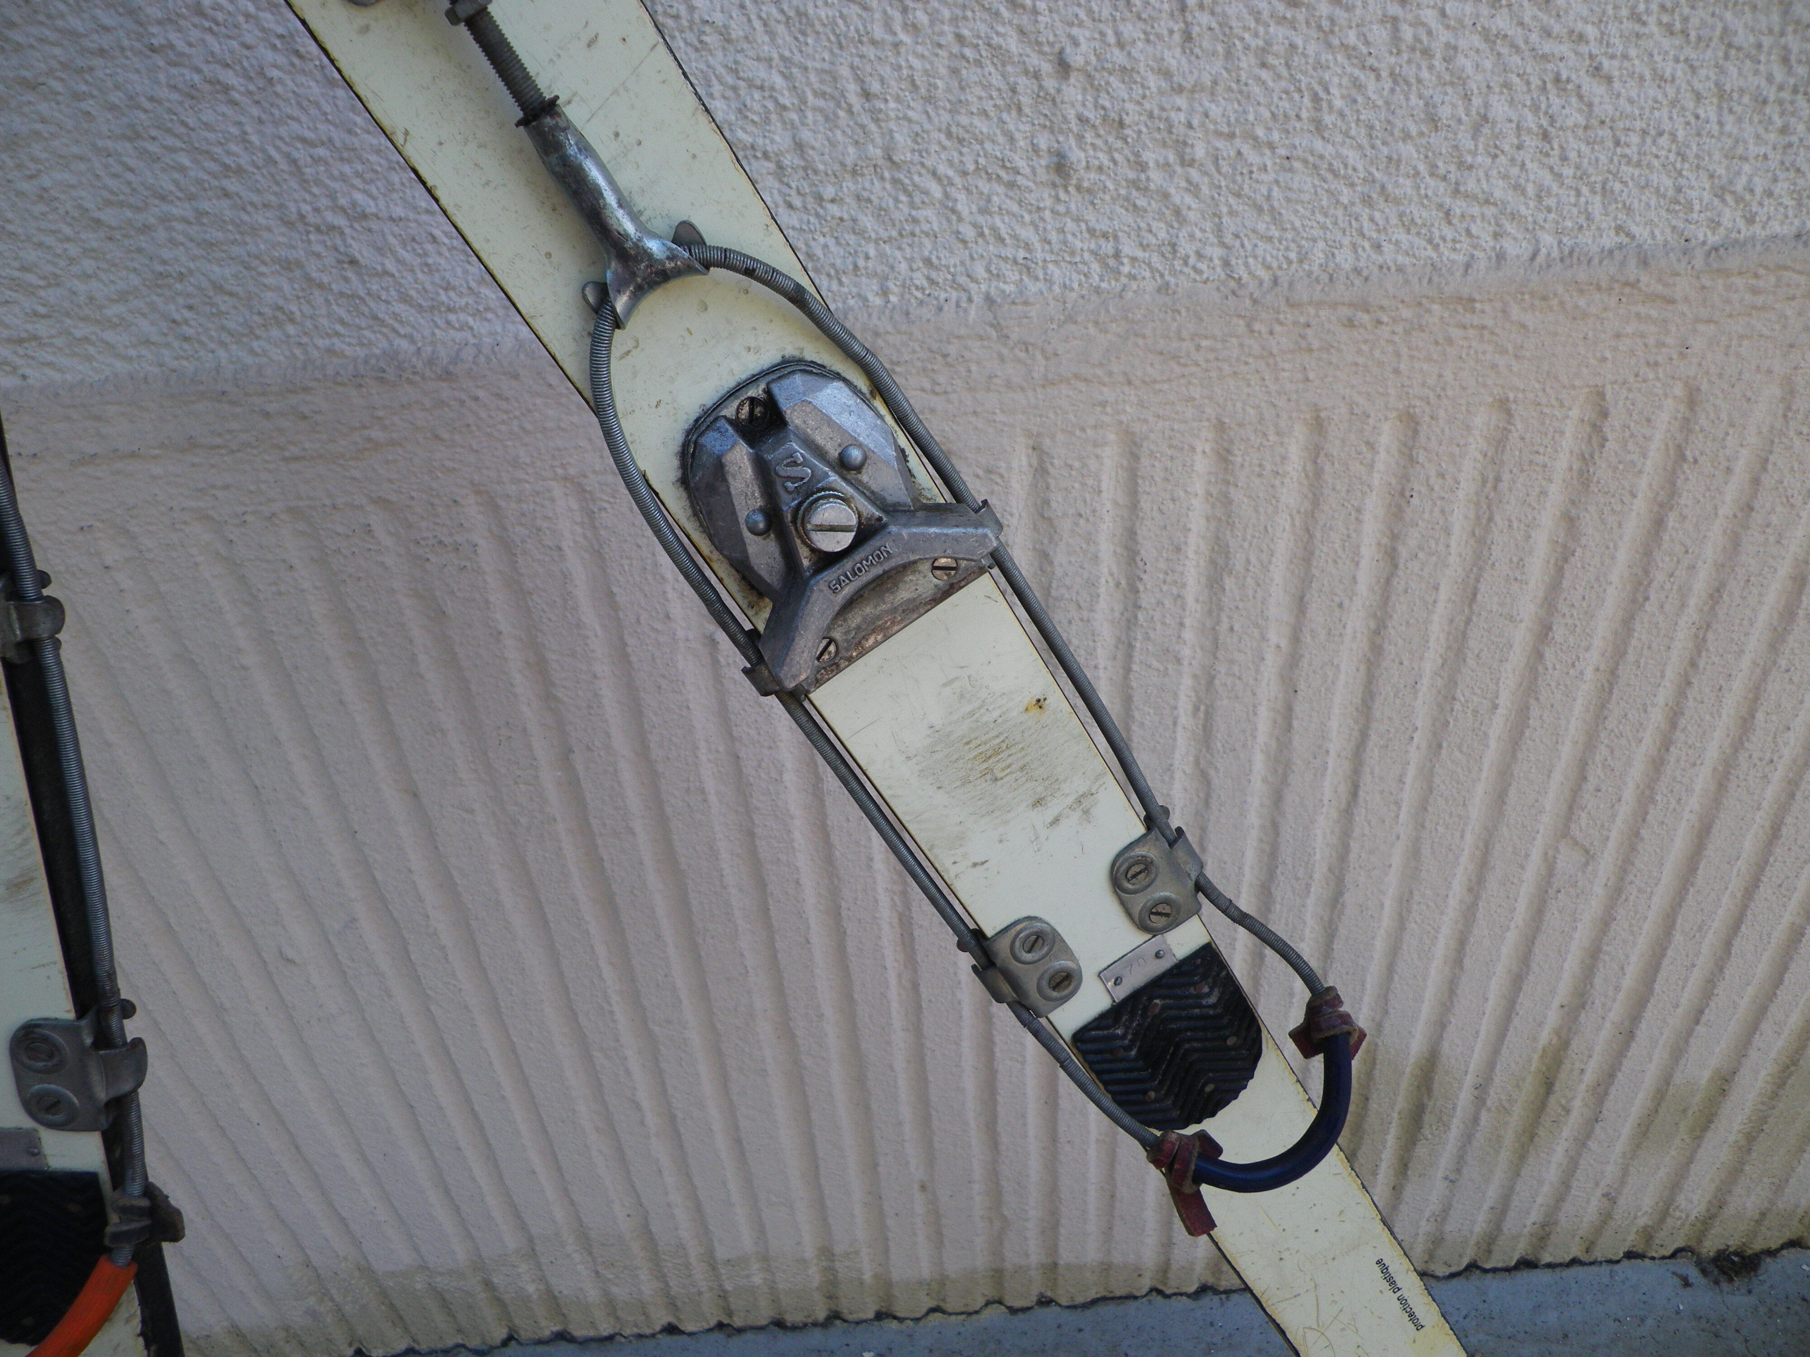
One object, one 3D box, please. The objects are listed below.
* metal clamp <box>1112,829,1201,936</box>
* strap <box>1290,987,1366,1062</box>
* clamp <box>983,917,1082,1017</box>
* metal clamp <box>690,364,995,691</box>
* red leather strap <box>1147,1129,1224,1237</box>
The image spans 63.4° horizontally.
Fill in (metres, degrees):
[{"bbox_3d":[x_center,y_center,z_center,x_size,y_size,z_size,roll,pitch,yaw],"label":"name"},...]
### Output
[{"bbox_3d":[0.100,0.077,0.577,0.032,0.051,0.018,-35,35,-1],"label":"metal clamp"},{"bbox_3d":[0.187,0.151,0.649,0.037,0.043,0.028,-35,35,-1],"label":"strap"},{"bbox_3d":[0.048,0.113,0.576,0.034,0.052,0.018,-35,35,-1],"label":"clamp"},{"bbox_3d":[-0.023,-0.044,0.443,0.095,0.102,0.036,-35,35,-1],"label":"metal clamp"},{"bbox_3d":[0.131,0.226,0.654,0.034,0.066,0.023,-35,35,-1],"label":"red leather strap"}]

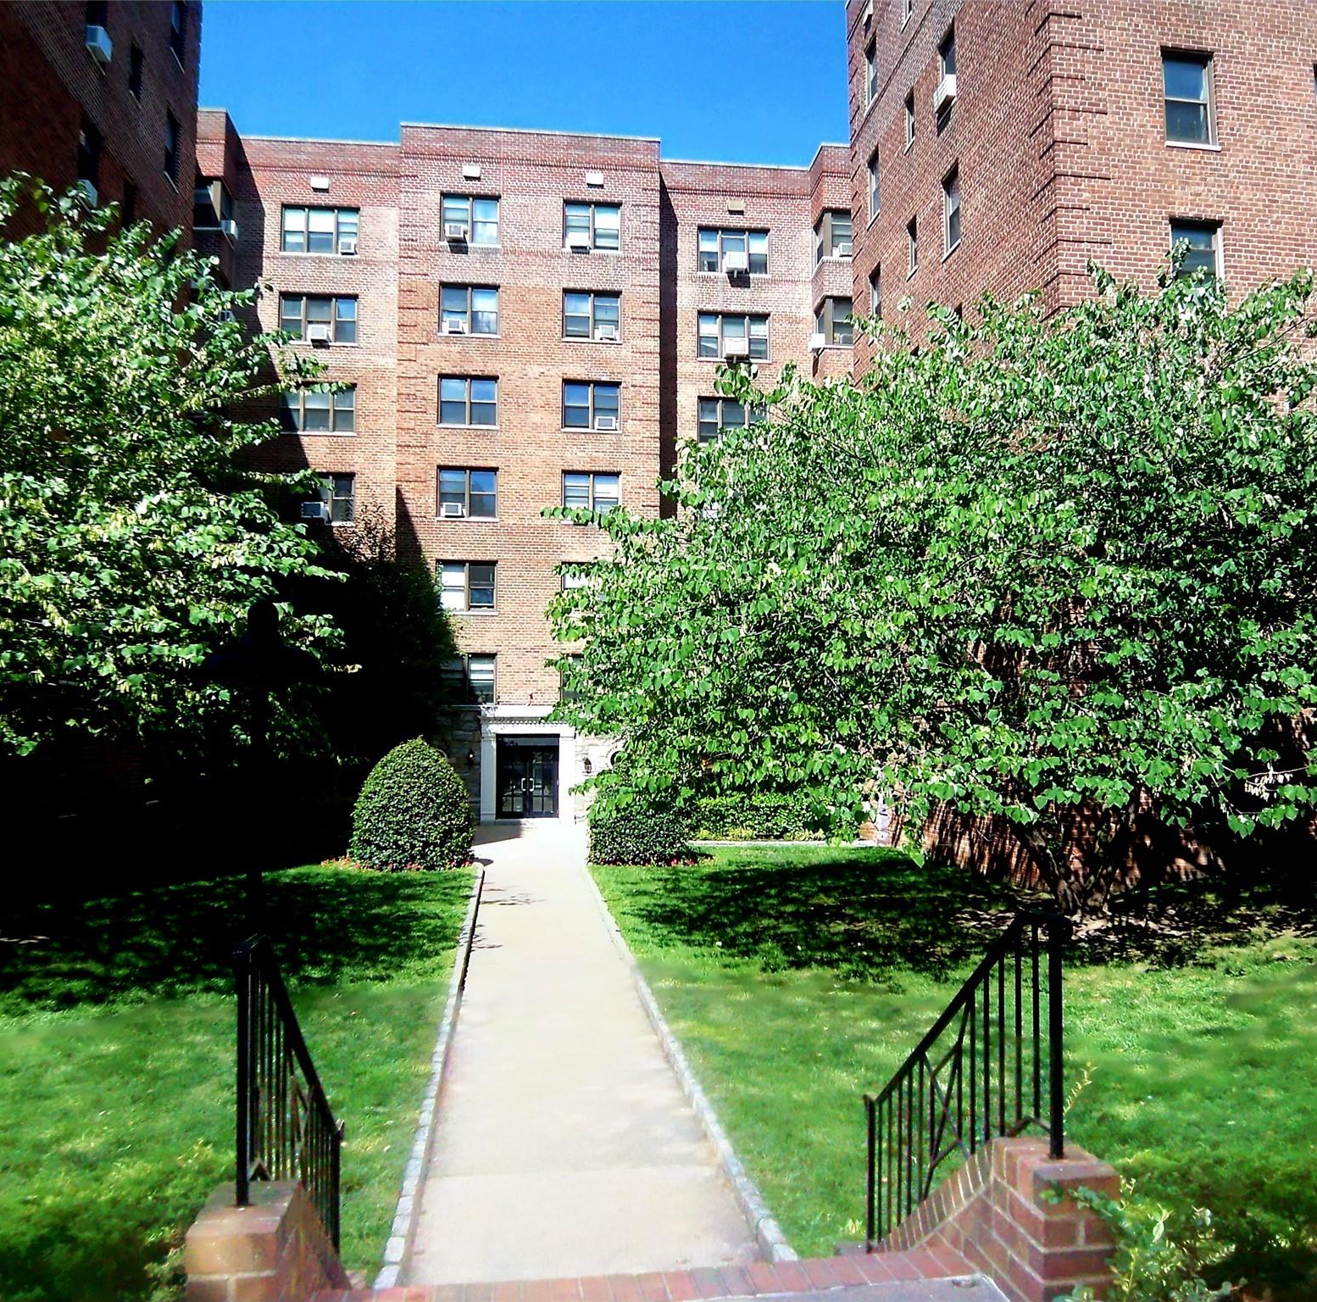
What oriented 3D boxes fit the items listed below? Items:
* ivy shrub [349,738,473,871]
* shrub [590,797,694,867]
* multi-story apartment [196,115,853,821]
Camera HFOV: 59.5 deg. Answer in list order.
[{"bbox_3d":[-4.765,2.931,22.262,2.350,2.430,2.300,1,-4,-6],"label":"ivy shrub"},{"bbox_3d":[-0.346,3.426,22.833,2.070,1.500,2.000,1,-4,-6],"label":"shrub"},{"bbox_3d":[-4.130,-4.798,37.867,19.300,20.100,10.000,1,-4,-6],"label":"multi-story apartment"}]

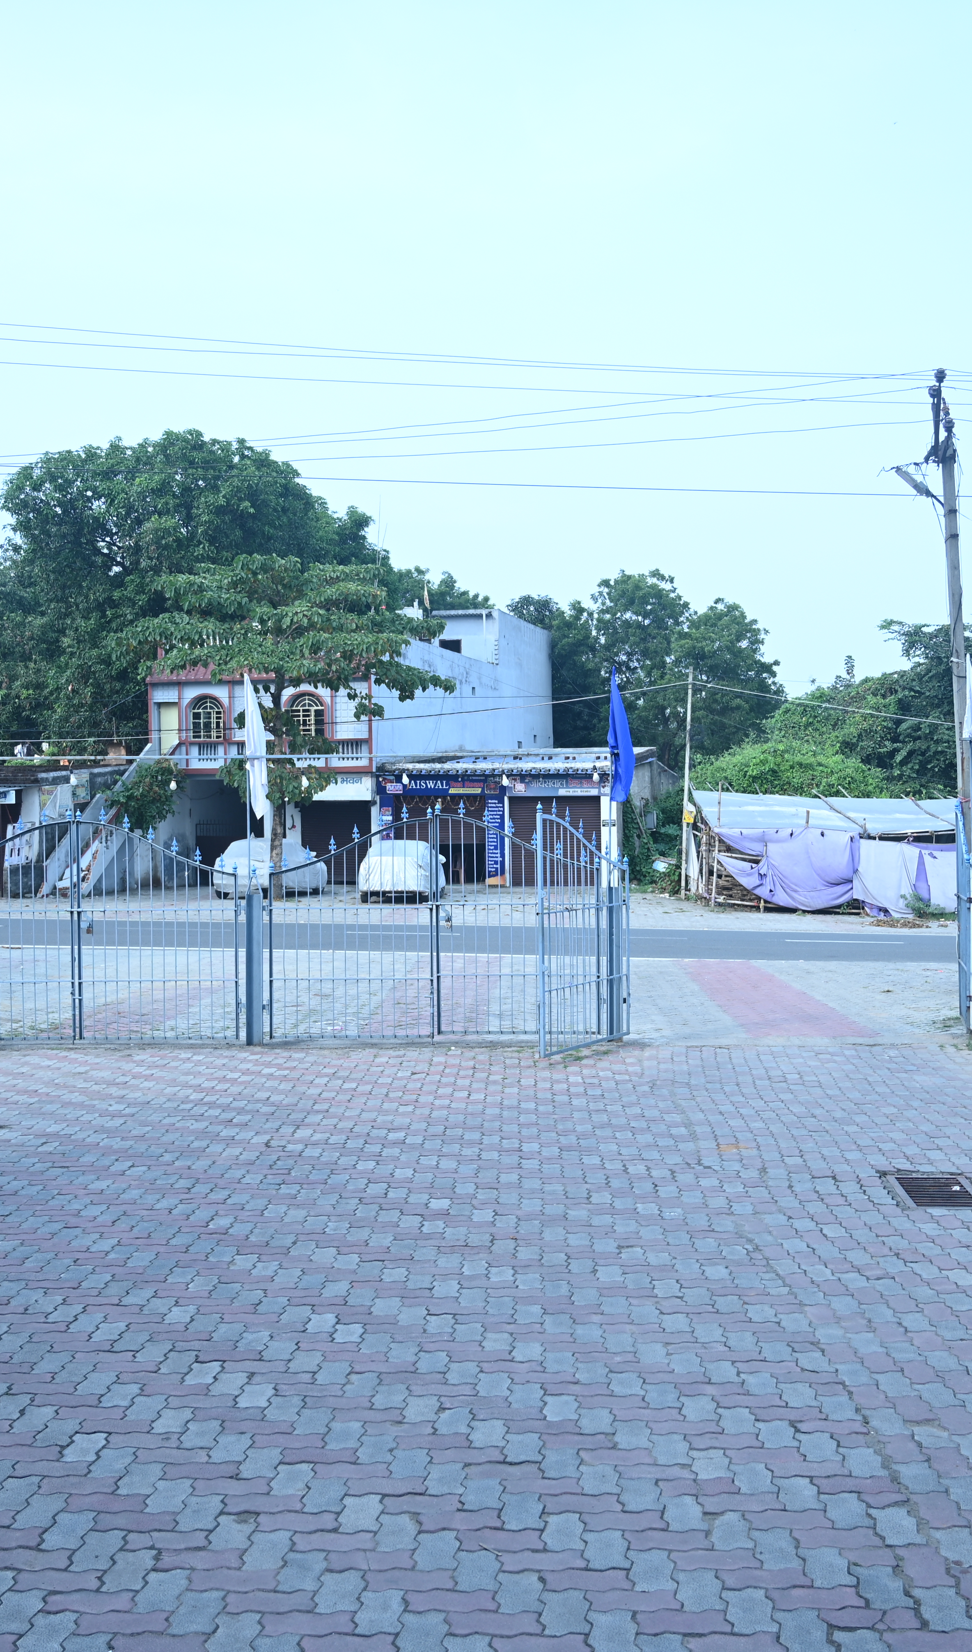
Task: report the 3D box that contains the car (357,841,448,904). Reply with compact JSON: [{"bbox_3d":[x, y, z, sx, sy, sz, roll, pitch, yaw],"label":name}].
[{"bbox_3d":[-2.040,1.079,40.605,1.750,1.490,4.000,-1,0,3],"label":"car"}]

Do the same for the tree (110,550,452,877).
[{"bbox_3d":[-4.254,-2.079,35.335,7.074,7.270,6.500,0,1,0],"label":"tree"}]

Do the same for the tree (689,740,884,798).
[{"bbox_3d":[7.915,-0.236,42.983,5.000,3.800,4.000,-1,0,0],"label":"tree"}]

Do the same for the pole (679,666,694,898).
[{"bbox_3d":[4.771,-0.975,39.141,0.130,5.450,0.130,2,0,0],"label":"pole"}]

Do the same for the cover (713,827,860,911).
[{"bbox_3d":[6.291,0.890,34.500,3.100,1.700,0.350,-1,1,18],"label":"cover"}]

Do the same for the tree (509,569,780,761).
[{"bbox_3d":[5.659,-3.853,59.953,9.800,10.800,8.500,-1,0,0],"label":"tree"}]

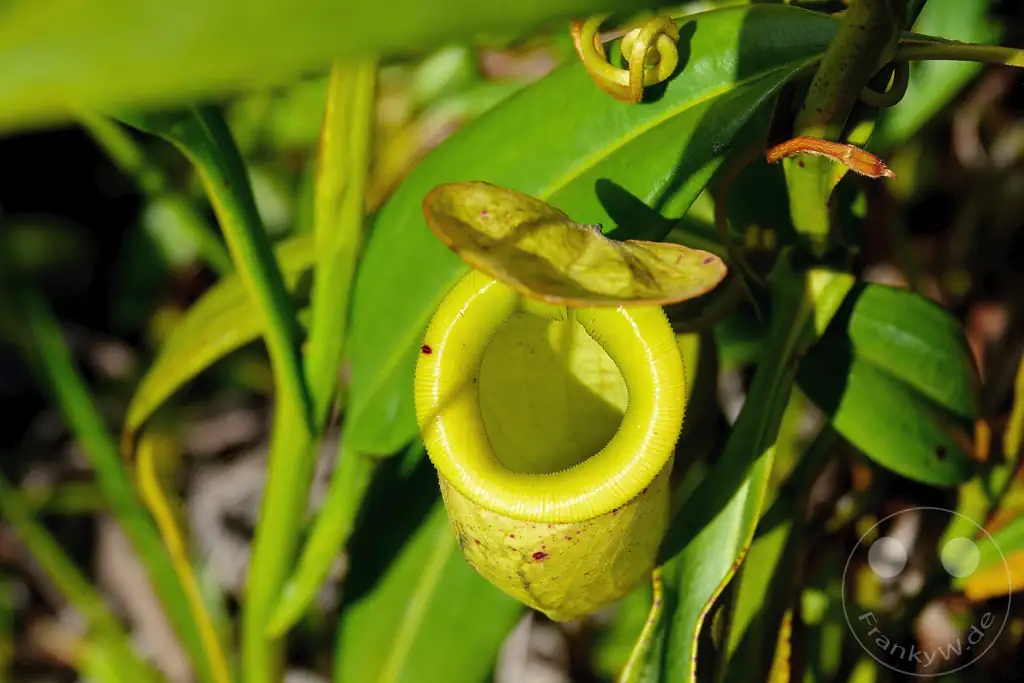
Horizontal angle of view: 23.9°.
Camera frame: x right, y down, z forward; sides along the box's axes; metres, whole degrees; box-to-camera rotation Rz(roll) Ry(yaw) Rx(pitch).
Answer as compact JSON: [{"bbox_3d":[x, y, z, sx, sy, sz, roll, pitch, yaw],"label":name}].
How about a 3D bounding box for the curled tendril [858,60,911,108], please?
[{"bbox_3d":[0.082,-0.056,0.530,0.011,0.011,0.008,0,31,0],"label":"curled tendril"}]

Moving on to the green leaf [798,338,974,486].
[{"bbox_3d":[0.087,0.016,0.560,0.046,0.012,0.025,30,71,-19],"label":"green leaf"}]

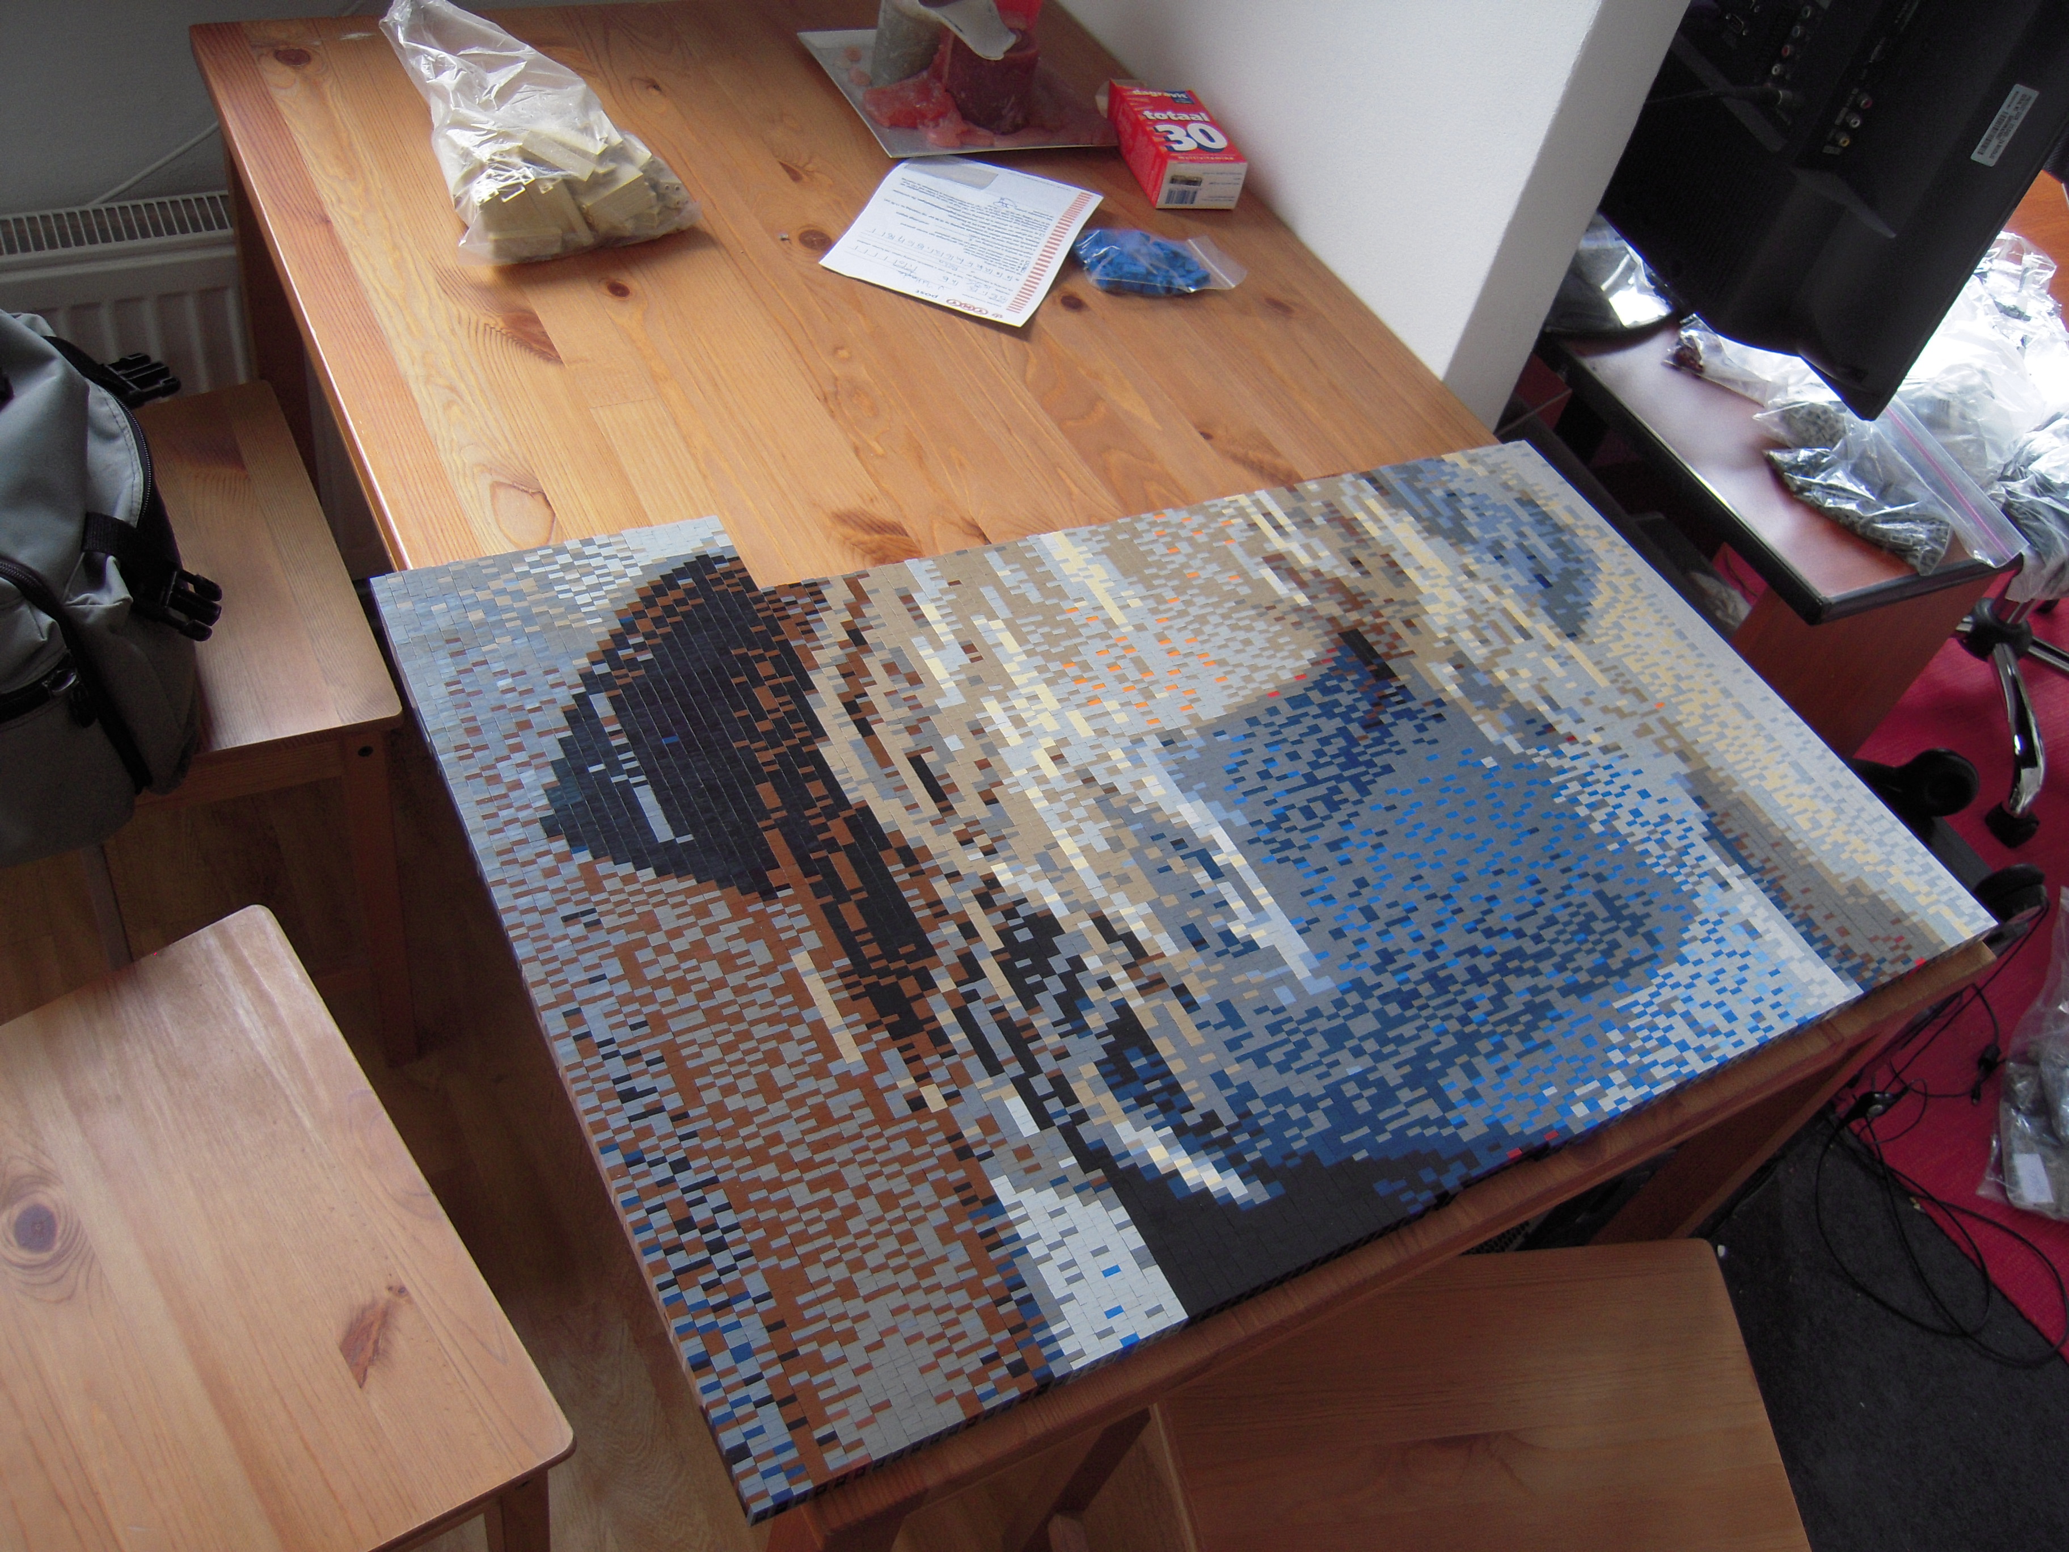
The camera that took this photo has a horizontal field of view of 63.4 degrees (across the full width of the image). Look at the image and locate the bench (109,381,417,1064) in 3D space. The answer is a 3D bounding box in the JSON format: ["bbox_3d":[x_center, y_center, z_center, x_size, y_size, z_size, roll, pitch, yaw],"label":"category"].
[{"bbox_3d":[-0.740,0.016,1.346,0.370,0.455,0.400,-15,55,-27],"label":"bench"}]

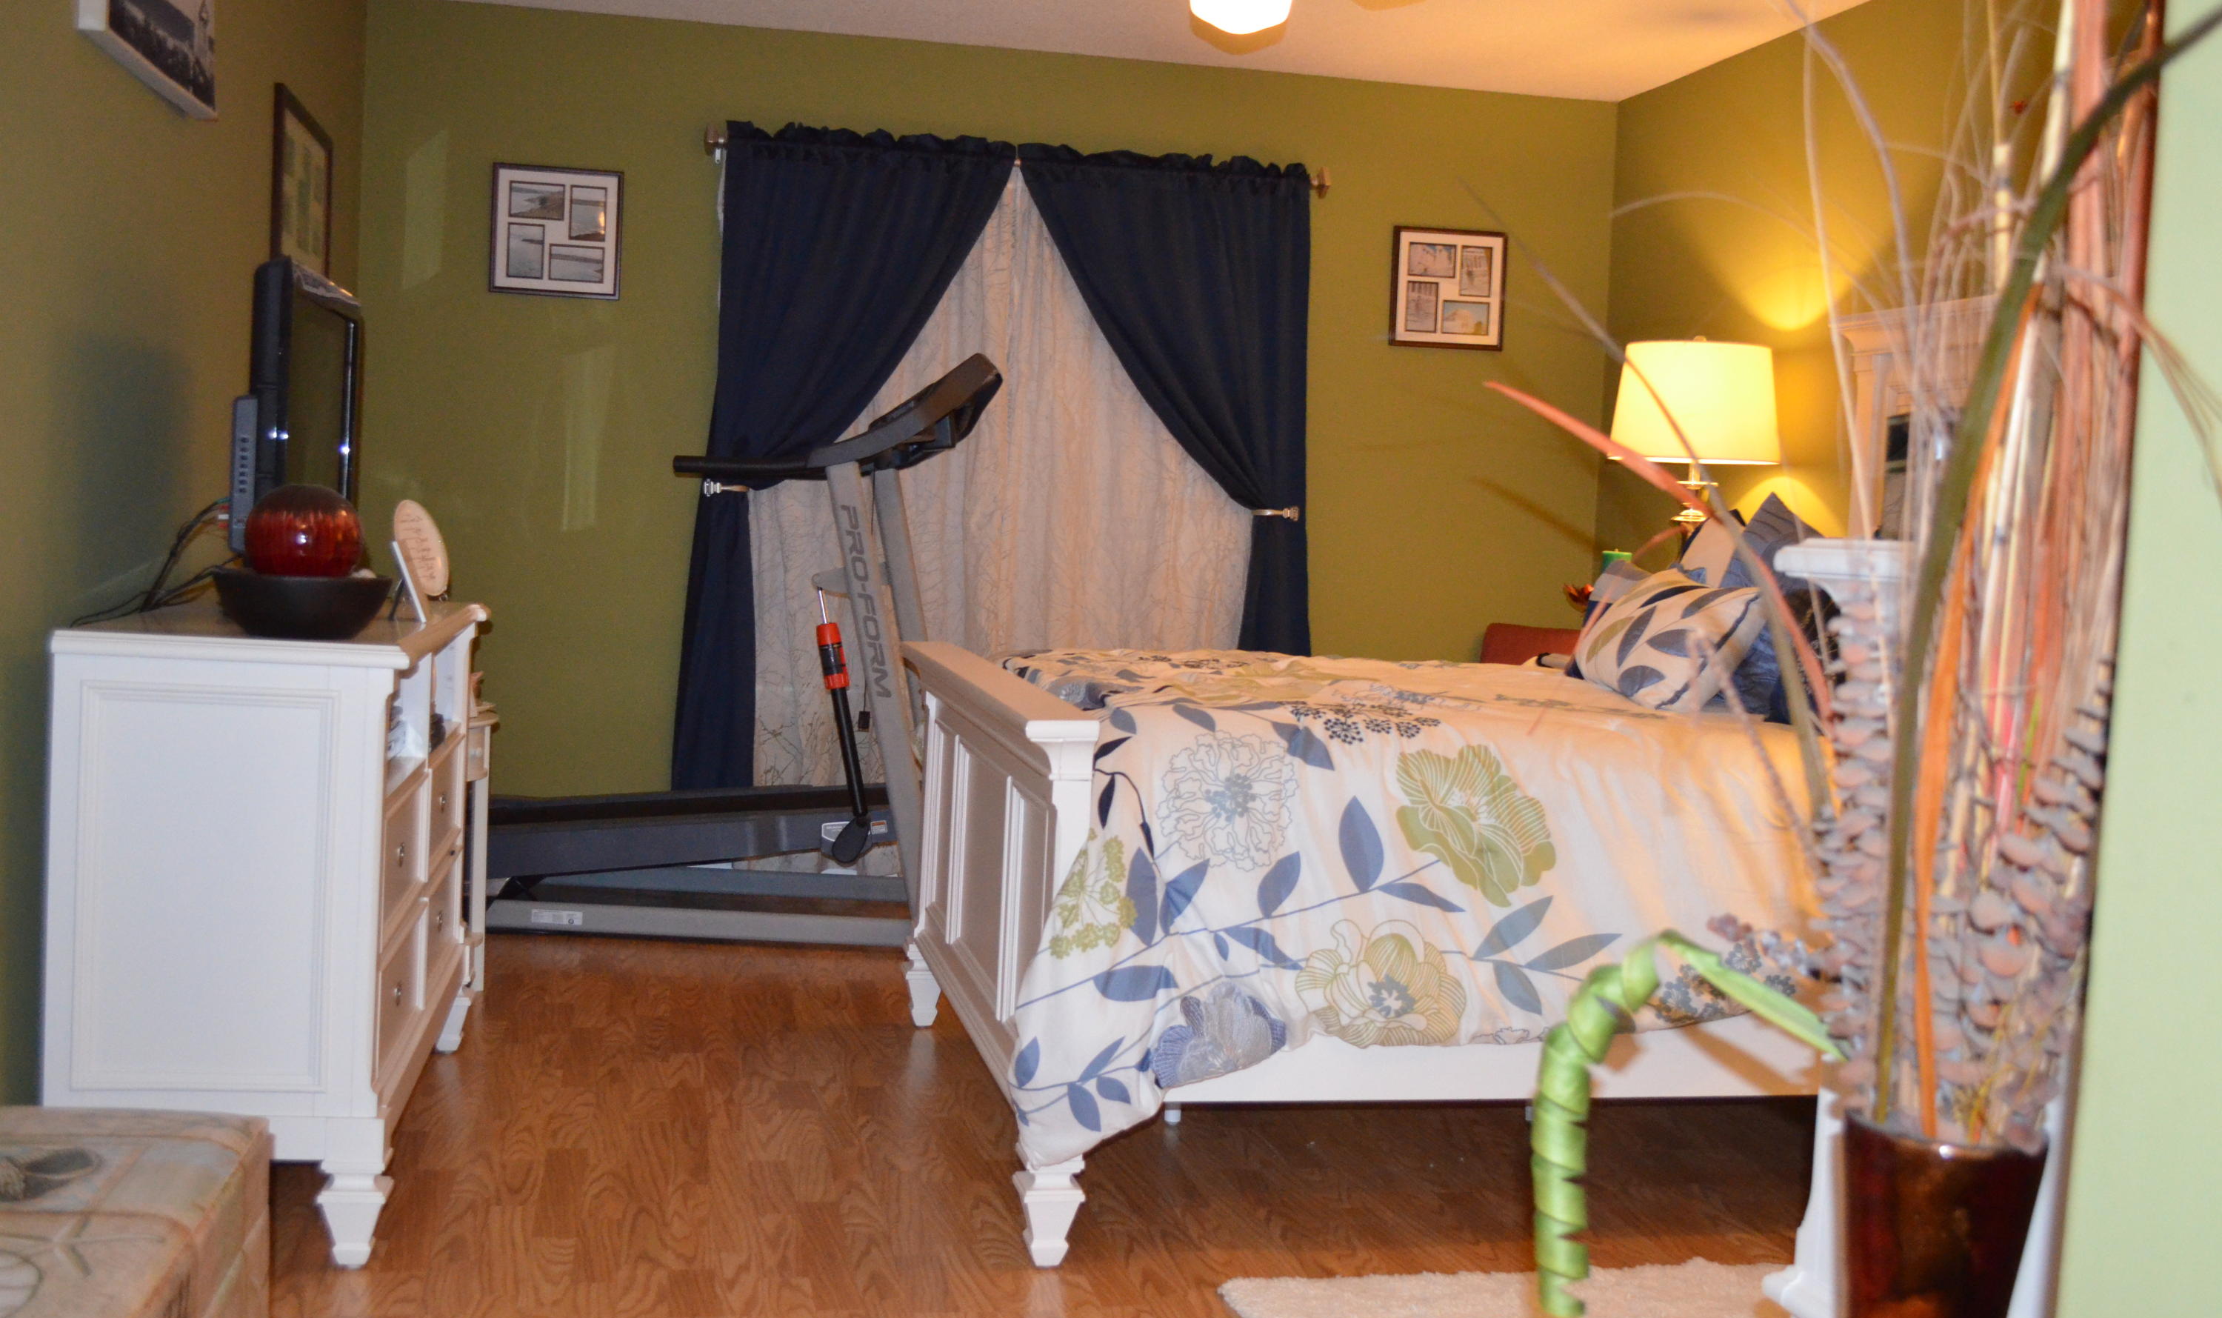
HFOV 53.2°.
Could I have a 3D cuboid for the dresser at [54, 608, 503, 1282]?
[{"bbox_3d":[-1.347,0.367,3.690,0.475,0.880,1.347,2,4,-12],"label":"dresser"}]

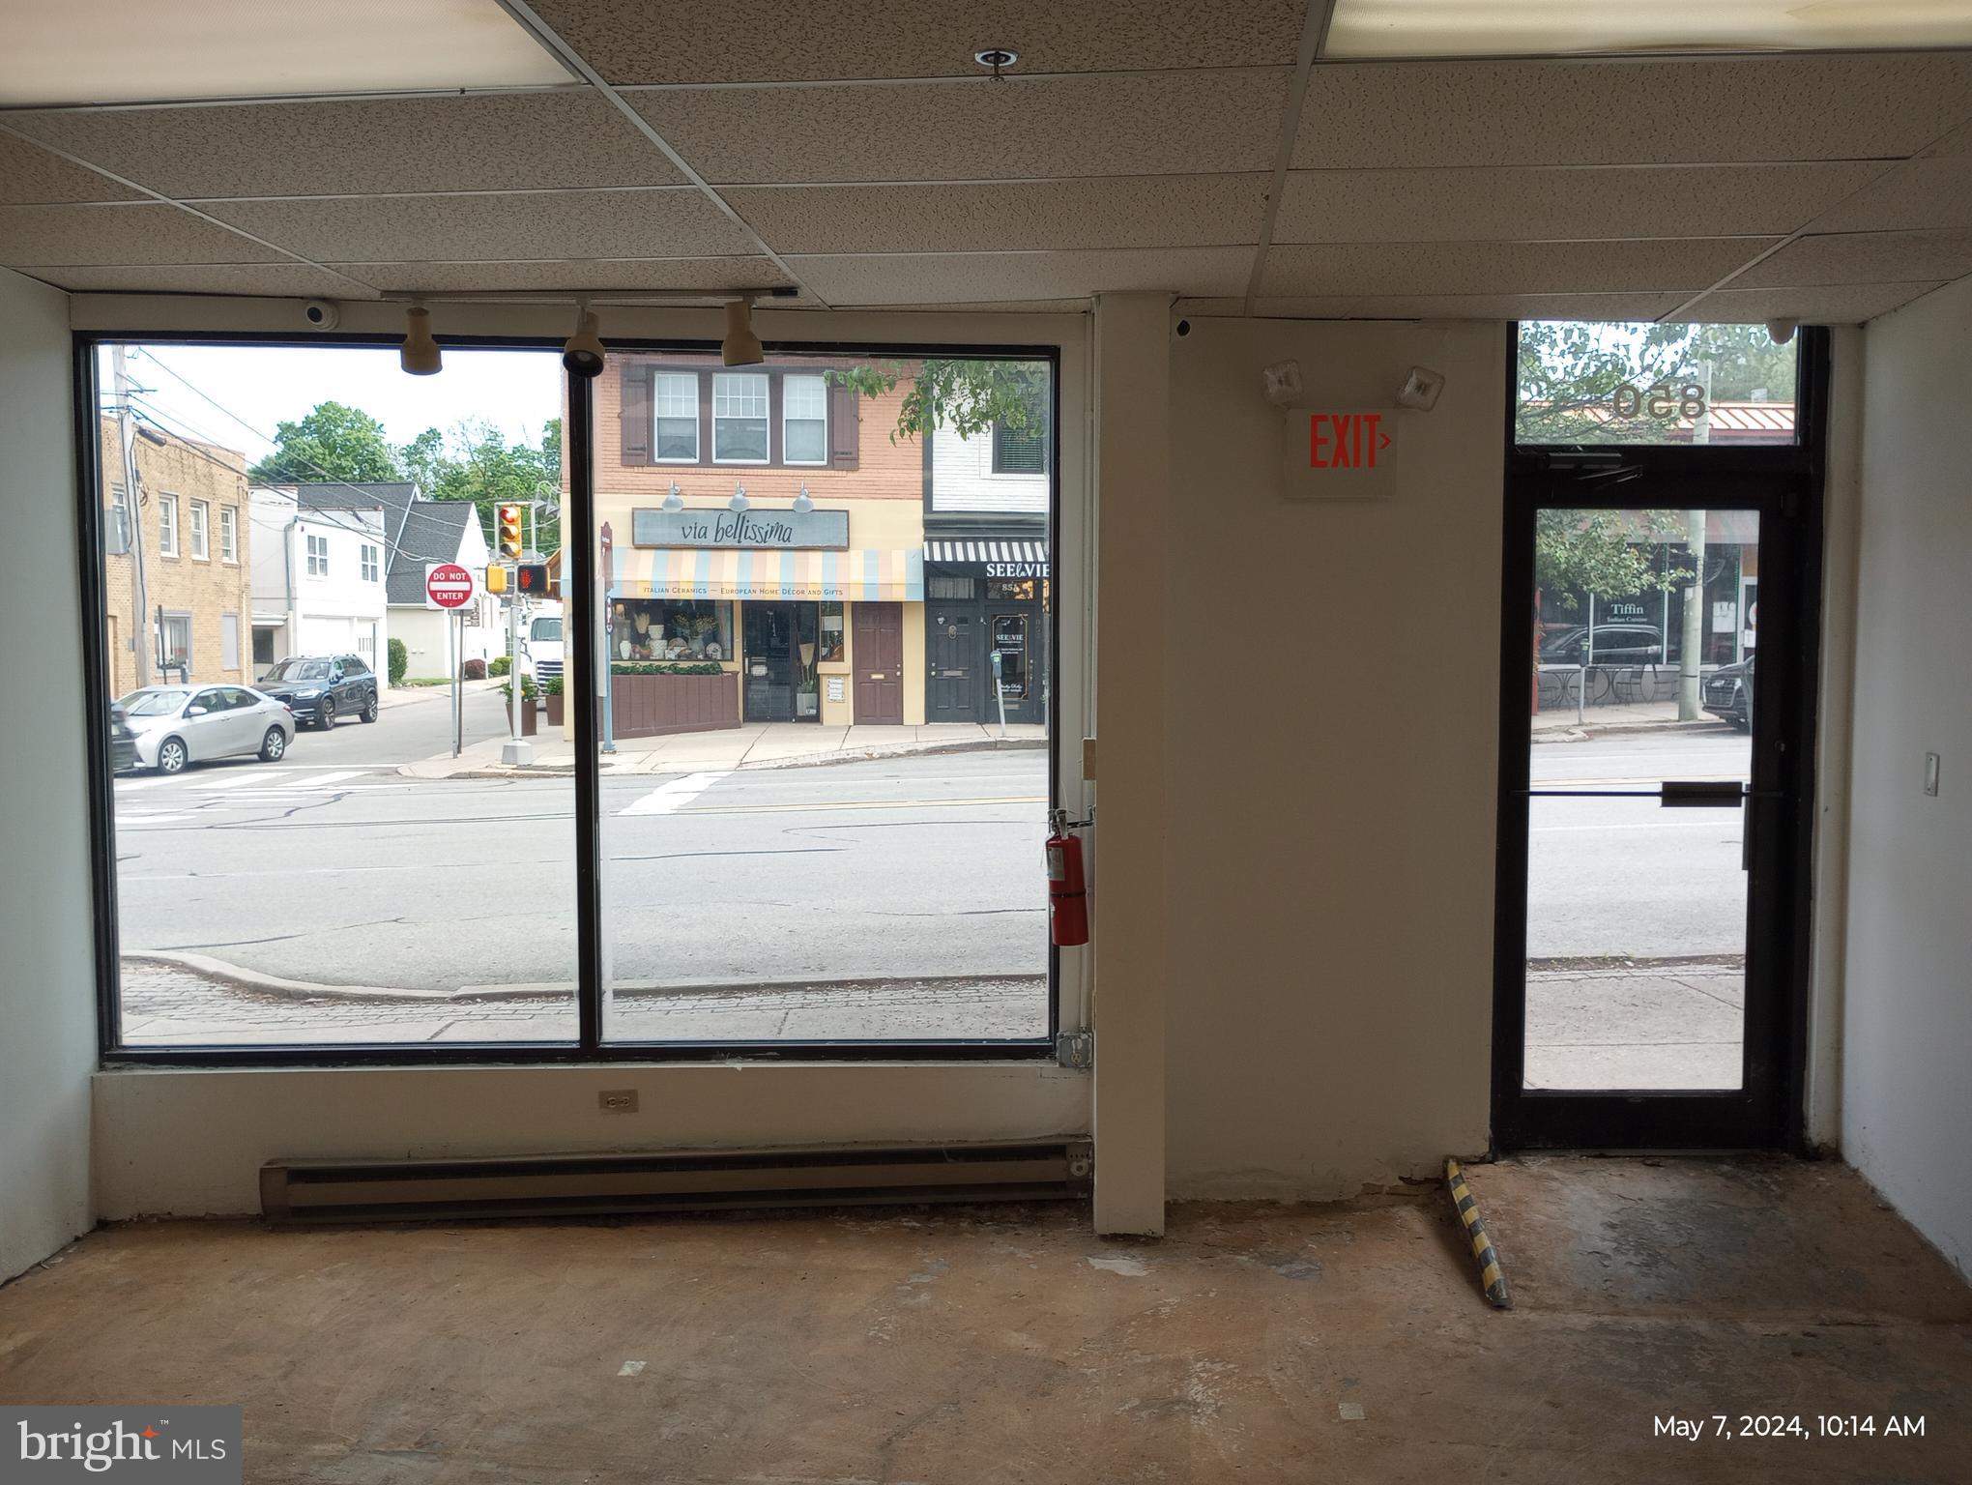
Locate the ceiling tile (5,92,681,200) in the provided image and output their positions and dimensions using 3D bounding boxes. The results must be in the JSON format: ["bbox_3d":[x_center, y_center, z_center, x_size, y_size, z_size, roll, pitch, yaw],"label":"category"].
[{"bbox_3d":[-1.243,-1.180,3.181,1.200,0.020,0.595,1,4,7],"label":"ceiling tile"}]

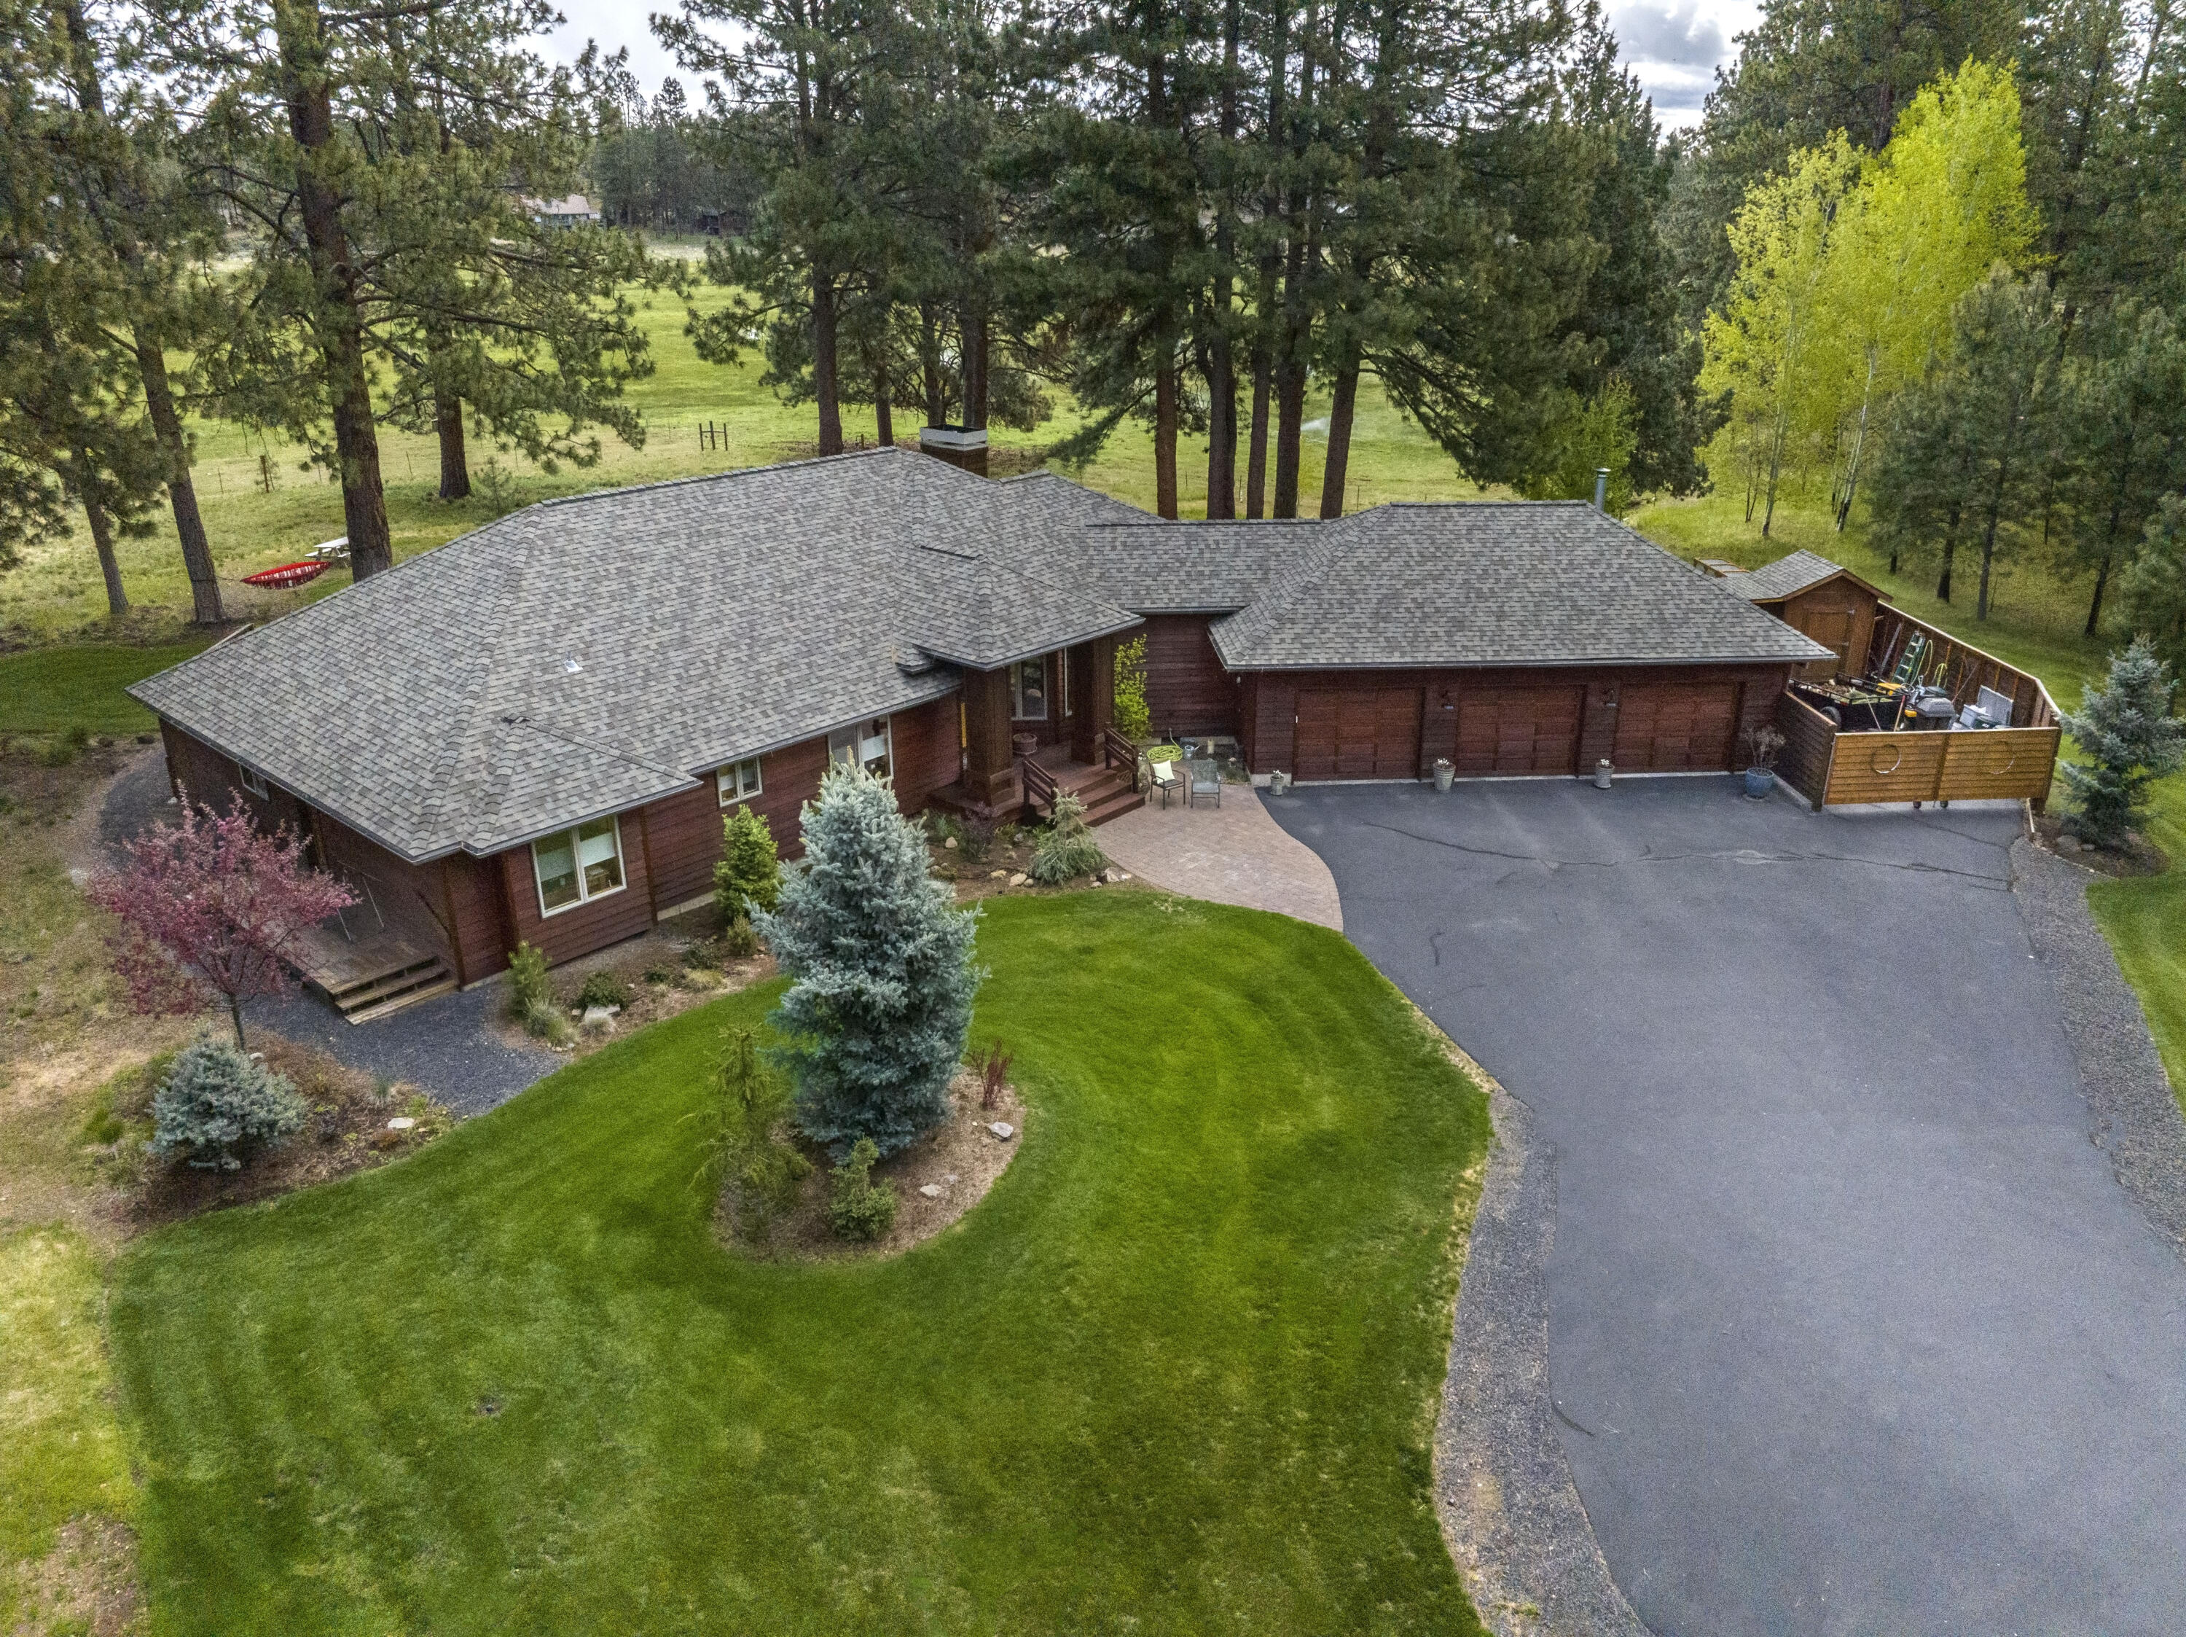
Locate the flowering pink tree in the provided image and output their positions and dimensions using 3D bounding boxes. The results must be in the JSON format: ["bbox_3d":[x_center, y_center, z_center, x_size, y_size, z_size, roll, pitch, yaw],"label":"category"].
[{"bbox_3d":[-12.655,1.494,21.900,3.800,4.000,3.800,0,23,0],"label":"flowering pink tree"}]

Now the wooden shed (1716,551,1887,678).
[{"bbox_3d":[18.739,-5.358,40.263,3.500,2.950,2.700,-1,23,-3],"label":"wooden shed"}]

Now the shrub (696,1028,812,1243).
[{"bbox_3d":[-4.158,3.788,18.300,1.400,2.750,1.400,0,23,0],"label":"shrub"}]

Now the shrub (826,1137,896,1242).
[{"bbox_3d":[-2.884,4.521,18.600,0.870,1.200,0.870,0,23,0],"label":"shrub"}]

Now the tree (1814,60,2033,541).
[{"bbox_3d":[29.141,-18.147,53.900,6.200,15.600,6.000,0,23,0],"label":"tree"}]

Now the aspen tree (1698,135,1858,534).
[{"bbox_3d":[24.159,-16.745,53.500,5.000,13.300,5.000,0,23,0],"label":"aspen tree"}]

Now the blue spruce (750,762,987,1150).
[{"bbox_3d":[-3.018,1.720,20.200,3.050,5.200,3.050,0,23,0],"label":"blue spruce"}]

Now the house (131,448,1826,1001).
[{"bbox_3d":[-1.897,-4.600,33.638,35.300,6.500,20.000,-5,23,-12],"label":"house"}]

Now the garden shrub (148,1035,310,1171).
[{"bbox_3d":[-11.399,3.733,20.000,2.100,1.600,2.100,0,23,0],"label":"garden shrub"}]

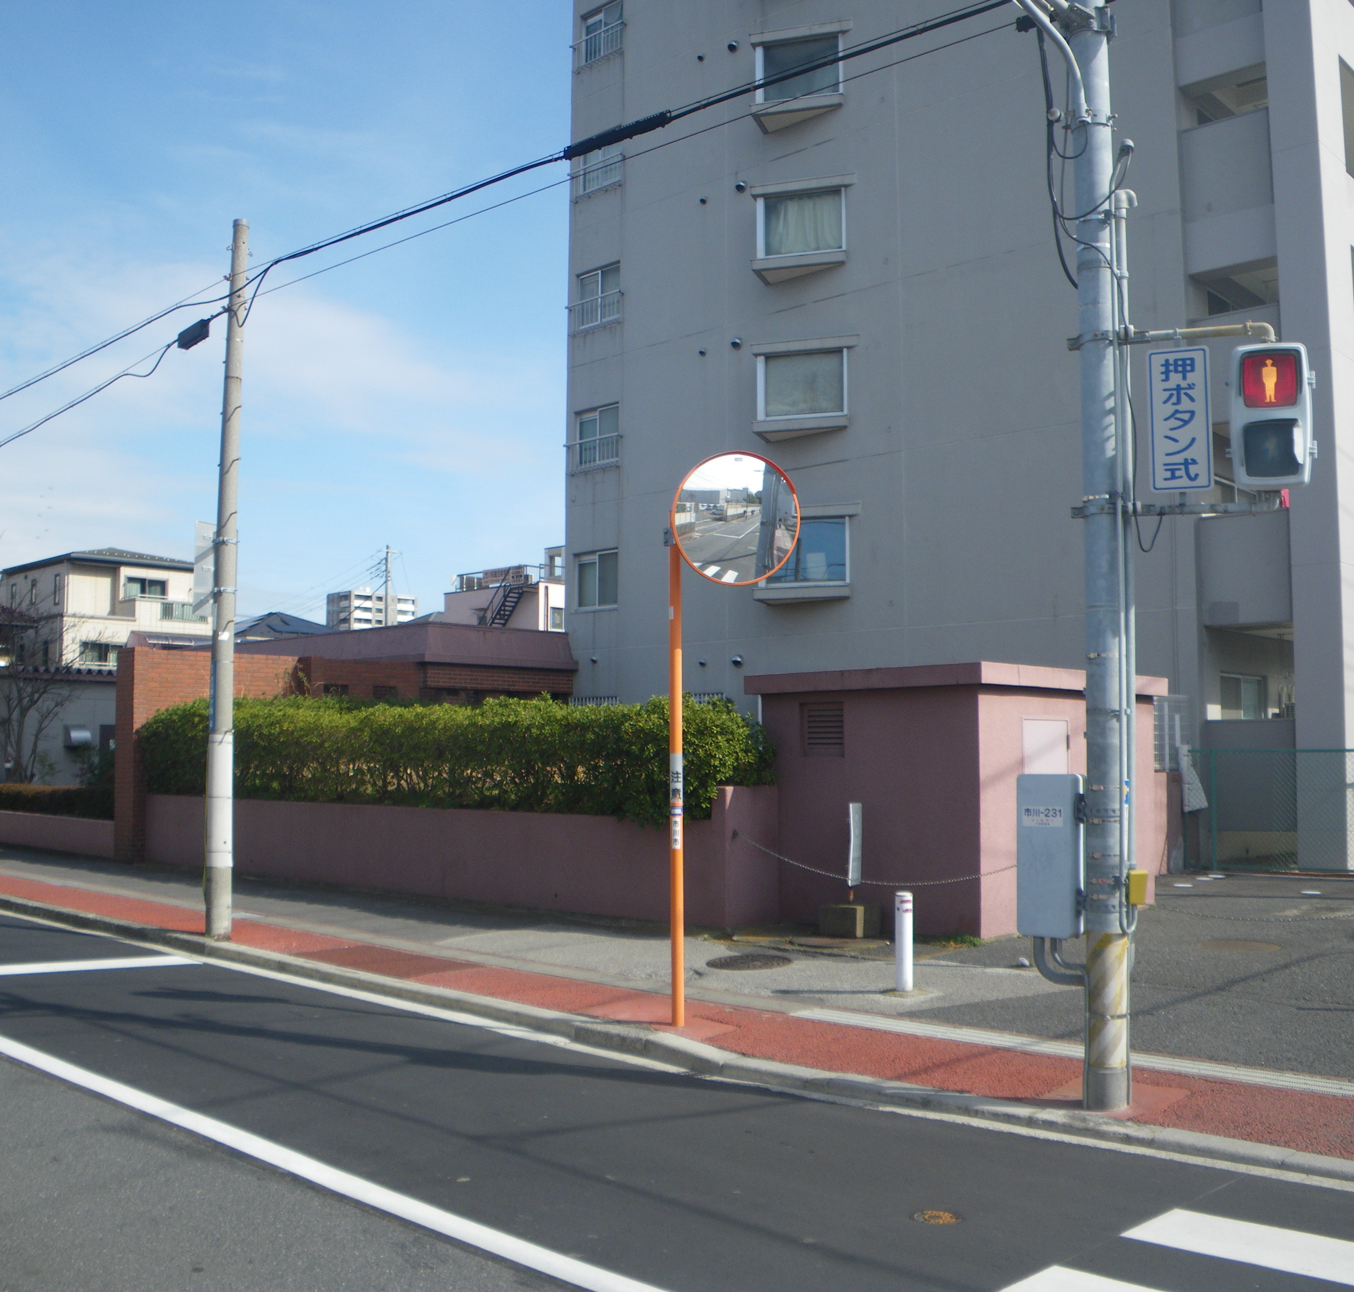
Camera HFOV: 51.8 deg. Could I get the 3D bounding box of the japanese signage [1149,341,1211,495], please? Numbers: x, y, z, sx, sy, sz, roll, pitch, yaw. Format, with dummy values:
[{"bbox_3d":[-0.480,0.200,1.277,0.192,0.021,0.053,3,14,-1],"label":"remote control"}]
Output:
[{"bbox_3d":[2.235,-1.008,6.194,0.265,0.650,0.030,-1,-4,20],"label":"japanese signage"}]

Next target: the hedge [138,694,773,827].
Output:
[{"bbox_3d":[-3.521,1.349,17.062,11.000,1.220,1.000,-4,-6,43],"label":"hedge"}]

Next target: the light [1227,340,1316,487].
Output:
[{"bbox_3d":[2.742,-1.063,6.437,0.350,0.675,0.200,-1,-4,16],"label":"light"}]

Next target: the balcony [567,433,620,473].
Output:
[{"bbox_3d":[-1.577,-3.650,26.335,1.500,0.600,0.180,-4,-6,43],"label":"balcony"}]

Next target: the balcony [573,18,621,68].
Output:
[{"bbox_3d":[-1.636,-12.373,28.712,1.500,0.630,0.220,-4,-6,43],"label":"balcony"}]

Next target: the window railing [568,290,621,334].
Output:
[{"bbox_3d":[-1.563,-6.340,26.524,1.500,0.600,0.180,-4,-6,43],"label":"window railing"}]

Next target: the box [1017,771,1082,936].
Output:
[{"bbox_3d":[1.830,1.009,6.717,0.320,0.780,0.190,-3,-5,37],"label":"box"}]

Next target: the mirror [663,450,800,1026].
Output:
[{"bbox_3d":[0.375,0.546,8.666,0.880,3.570,0.280,2,-4,-19],"label":"mirror"}]

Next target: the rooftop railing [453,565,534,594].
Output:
[{"bbox_3d":[-8.388,-3.045,64.335,4.800,0.800,1.000,-4,-6,43],"label":"rooftop railing"}]

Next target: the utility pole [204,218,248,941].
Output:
[{"bbox_3d":[-3.778,-0.618,11.797,0.220,6.130,0.220,-3,-5,44],"label":"utility pole"}]

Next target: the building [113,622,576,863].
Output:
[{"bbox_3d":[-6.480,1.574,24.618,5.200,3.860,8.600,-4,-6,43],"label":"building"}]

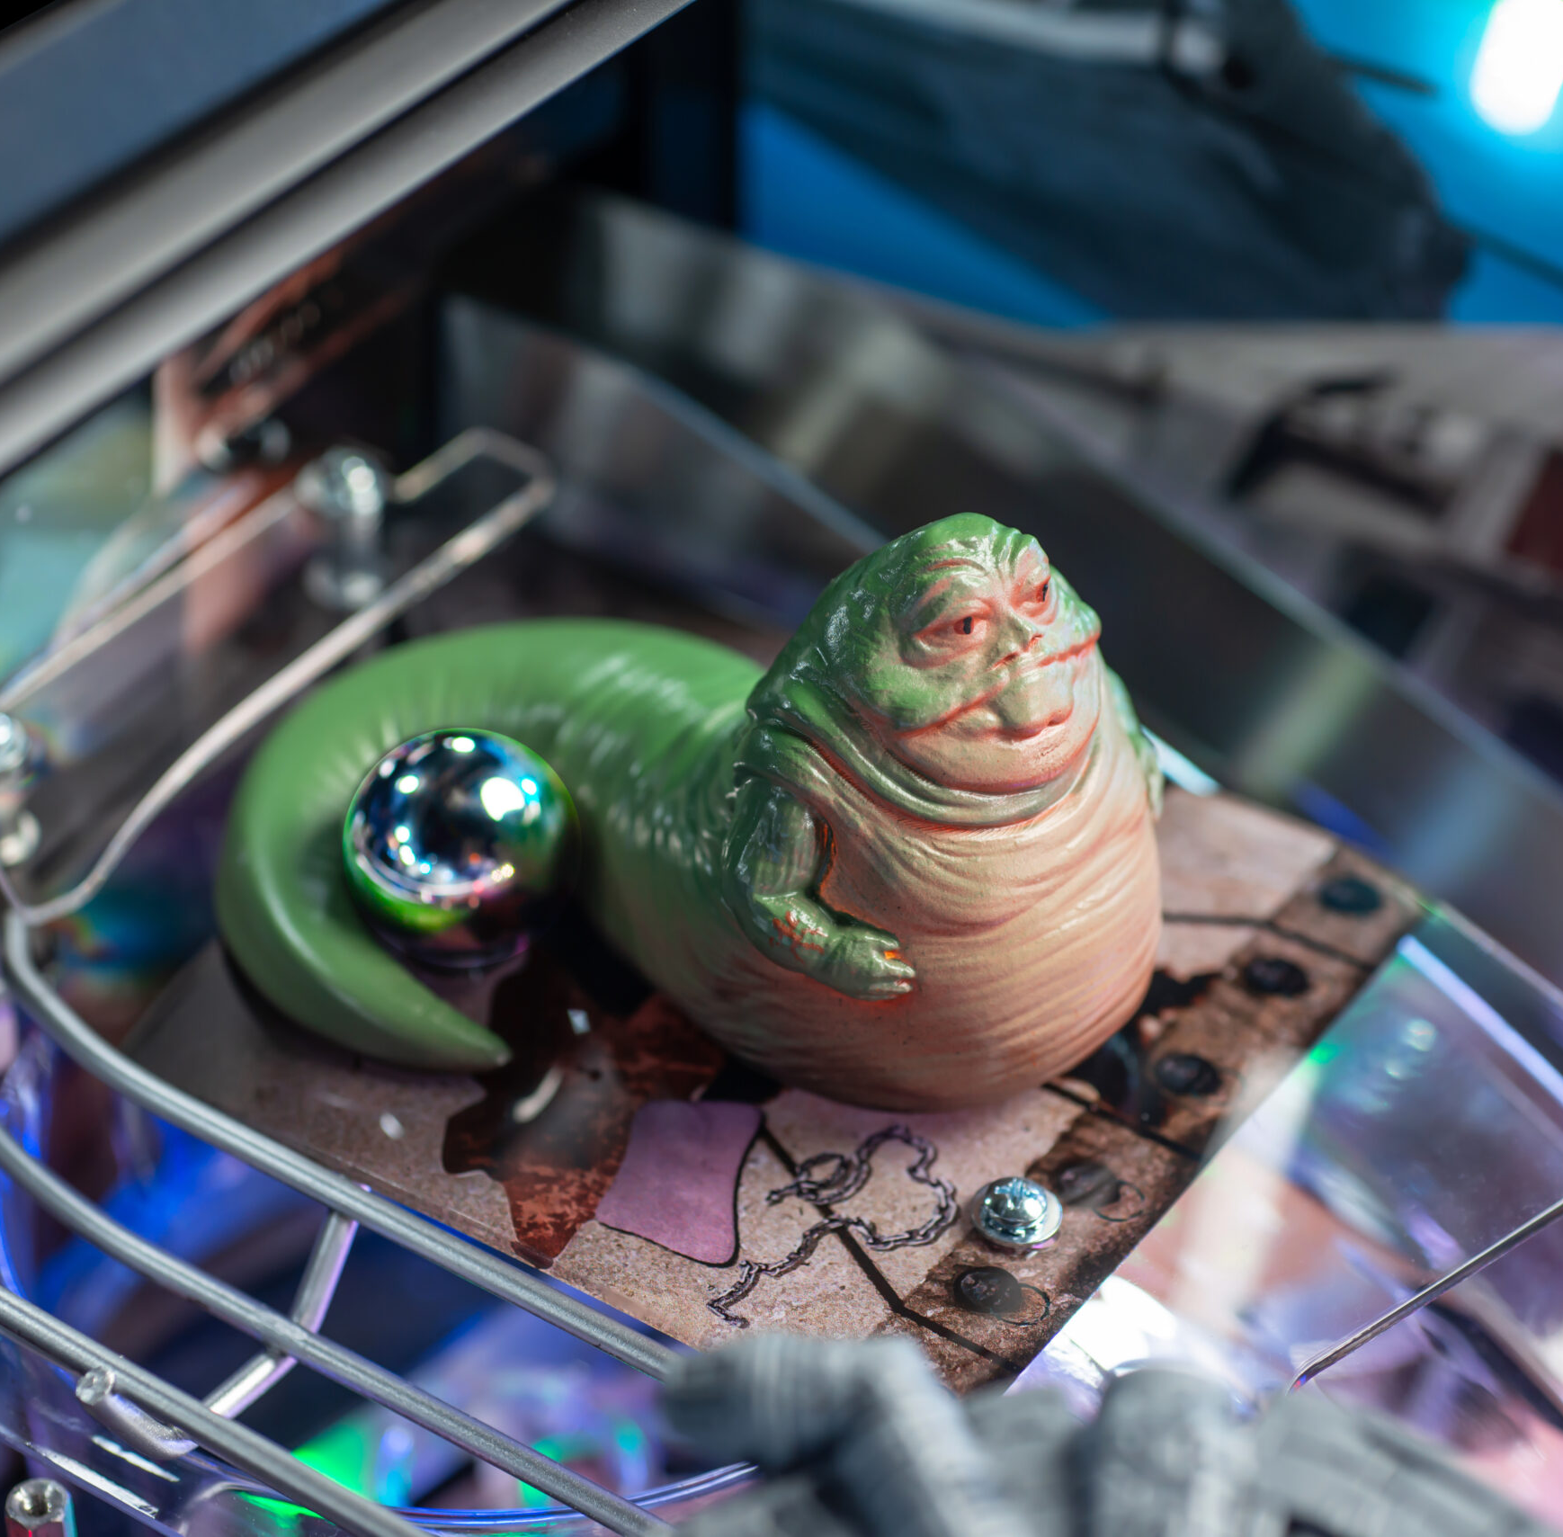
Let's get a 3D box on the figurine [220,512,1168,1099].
[{"bbox_3d":[-0.013,-0.003,0.426,0.085,0.062,0.101,-31,51,-32],"label":"figurine"}]

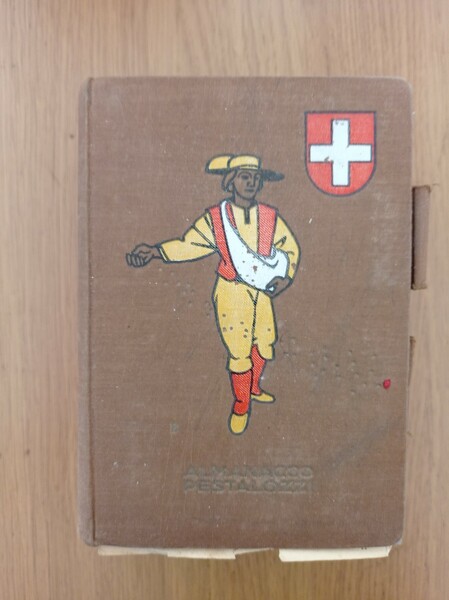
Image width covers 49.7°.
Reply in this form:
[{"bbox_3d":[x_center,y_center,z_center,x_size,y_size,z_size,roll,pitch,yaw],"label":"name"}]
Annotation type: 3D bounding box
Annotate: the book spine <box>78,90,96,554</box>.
[{"bbox_3d":[-0.050,0.004,0.180,0.007,0.018,0.166,0,92,0],"label":"book spine"}]

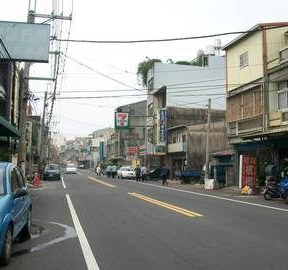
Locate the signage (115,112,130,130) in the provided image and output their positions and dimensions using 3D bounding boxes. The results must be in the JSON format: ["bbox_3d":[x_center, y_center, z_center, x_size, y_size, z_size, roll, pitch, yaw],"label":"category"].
[{"bbox_3d":[-2.405,-1.546,40.500,1.600,1.850,0.350,1,-5,-14],"label":"signage"}]

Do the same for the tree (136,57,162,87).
[{"bbox_3d":[0.731,-8.374,47.000,2.800,3.700,2.900,2,-5,-14],"label":"tree"}]

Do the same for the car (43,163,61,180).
[{"bbox_3d":[-9.671,4.025,37.163,1.750,1.600,4.400,1,-5,-14],"label":"car"}]

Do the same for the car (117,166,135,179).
[{"bbox_3d":[-2.197,4.454,42.000,1.720,1.430,4.450,2,-5,-14],"label":"car"}]

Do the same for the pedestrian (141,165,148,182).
[{"bbox_3d":[0.029,3.721,34.000,0.520,1.680,0.360,-2,-6,30],"label":"pedestrian"}]

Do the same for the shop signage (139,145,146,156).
[{"bbox_3d":[-0.092,2.144,46.500,0.300,1.500,2.400,3,-6,-26],"label":"shop signage"}]

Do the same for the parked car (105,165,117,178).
[{"bbox_3d":[-4.527,4.978,47.316,1.700,1.500,4.300,1,-5,-14],"label":"parked car"}]

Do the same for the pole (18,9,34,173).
[{"bbox_3d":[-6.458,-1.902,19.262,0.350,10.200,0.350,2,-5,-13],"label":"pole"}]

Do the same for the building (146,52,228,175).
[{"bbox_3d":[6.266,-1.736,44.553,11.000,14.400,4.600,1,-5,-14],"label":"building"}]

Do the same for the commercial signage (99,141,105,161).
[{"bbox_3d":[-9.389,3.620,80.000,0.980,4.300,0.250,2,-5,-14],"label":"commercial signage"}]

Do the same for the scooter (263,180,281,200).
[{"bbox_3d":[5.975,2.359,15.962,1.750,1.120,0.700,2,-5,-16],"label":"scooter"}]

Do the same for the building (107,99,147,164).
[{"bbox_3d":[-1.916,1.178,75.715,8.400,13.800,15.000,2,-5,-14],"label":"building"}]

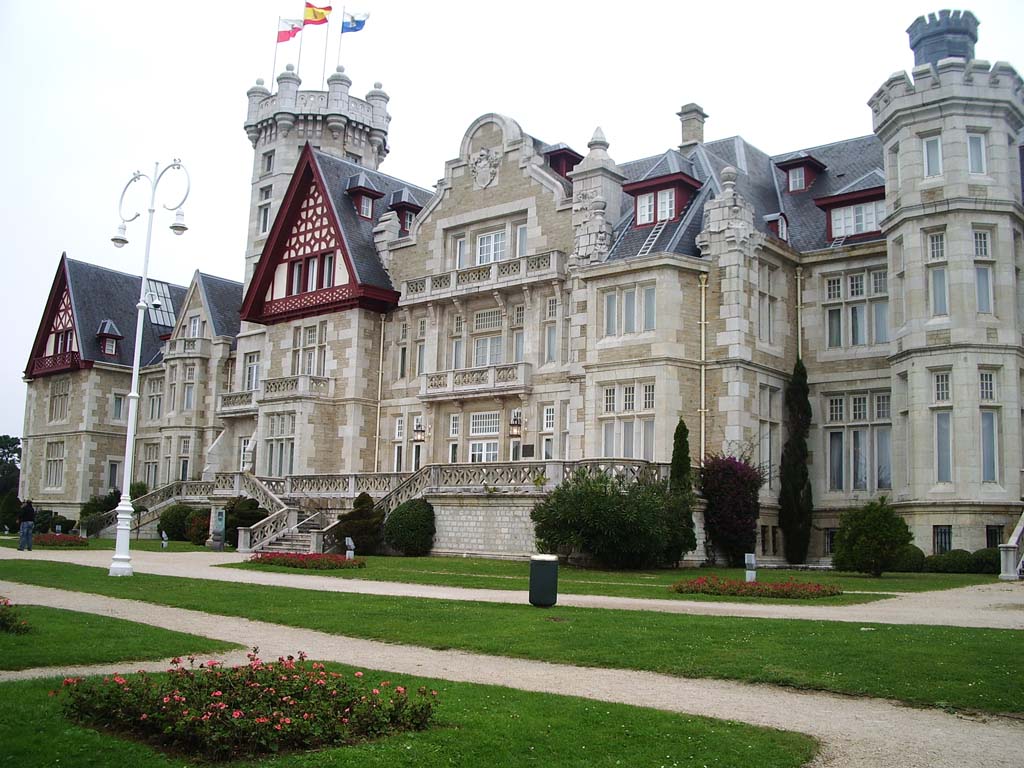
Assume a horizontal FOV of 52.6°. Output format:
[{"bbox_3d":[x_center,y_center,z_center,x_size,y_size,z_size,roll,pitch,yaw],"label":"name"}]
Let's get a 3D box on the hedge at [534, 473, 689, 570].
[{"bbox_3d":[3.114,4.327,33.065,5.300,3.100,2.900,-5,-11,40],"label":"hedge"}]

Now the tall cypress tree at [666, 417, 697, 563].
[{"bbox_3d":[5.295,3.306,32.466,0.940,4.610,0.940,2,-8,0],"label":"tall cypress tree"}]

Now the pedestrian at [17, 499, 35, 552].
[{"bbox_3d":[-16.304,4.752,34.700,0.550,1.720,0.380,7,-10,-33],"label":"pedestrian"}]

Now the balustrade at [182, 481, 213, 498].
[{"bbox_3d":[-18.529,6.263,61.000,3.300,1.050,0.350,-5,-11,40],"label":"balustrade"}]

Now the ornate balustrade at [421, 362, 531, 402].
[{"bbox_3d":[-1.632,-0.026,45.237,5.600,1.200,1.050,-5,-11,40],"label":"ornate balustrade"}]

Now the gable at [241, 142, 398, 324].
[{"bbox_3d":[-9.510,-7.486,51.320,9.110,8.700,2.200,-5,-11,40],"label":"gable"}]

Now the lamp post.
[{"bbox_3d":[-8.694,-0.470,24.395,2.606,9.784,0.700,-4,-10,34],"label":"lamp post"}]

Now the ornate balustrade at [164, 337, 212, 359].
[{"bbox_3d":[-20.388,-2.013,64.289,3.400,1.330,1.400,-5,-11,40],"label":"ornate balustrade"}]

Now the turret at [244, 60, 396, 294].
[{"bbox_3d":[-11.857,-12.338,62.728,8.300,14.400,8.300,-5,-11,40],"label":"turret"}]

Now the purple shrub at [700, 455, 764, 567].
[{"bbox_3d":[7.283,4.178,34.200,2.050,3.700,1.950,-5,-11,40],"label":"purple shrub"}]

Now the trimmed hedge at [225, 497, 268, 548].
[{"bbox_3d":[-11.742,6.149,45.965,2.000,2.350,2.000,-5,-11,40],"label":"trimmed hedge"}]

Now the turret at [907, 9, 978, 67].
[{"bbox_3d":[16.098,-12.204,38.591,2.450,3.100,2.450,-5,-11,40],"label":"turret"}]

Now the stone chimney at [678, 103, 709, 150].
[{"bbox_3d":[7.919,-11.222,45.300,0.980,2.200,1.000,-5,-11,40],"label":"stone chimney"}]

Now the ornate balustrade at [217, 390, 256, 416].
[{"bbox_3d":[-14.235,1.075,55.135,3.750,1.270,0.750,-5,-11,40],"label":"ornate balustrade"}]

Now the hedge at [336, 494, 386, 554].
[{"bbox_3d":[-5.520,5.103,37.779,1.800,2.210,1.800,2,-8,0],"label":"hedge"}]

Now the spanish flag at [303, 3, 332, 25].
[{"bbox_3d":[-11.759,-22.400,62.600,1.750,1.350,0.450,4,-9,-12],"label":"spanish flag"}]

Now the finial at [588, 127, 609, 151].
[{"bbox_3d":[3.530,-10.009,42.231,0.800,1.030,0.800,2,-8,0],"label":"finial"}]

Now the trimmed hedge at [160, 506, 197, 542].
[{"bbox_3d":[-17.768,7.410,55.000,2.000,2.000,2.000,-5,-11,40],"label":"trimmed hedge"}]

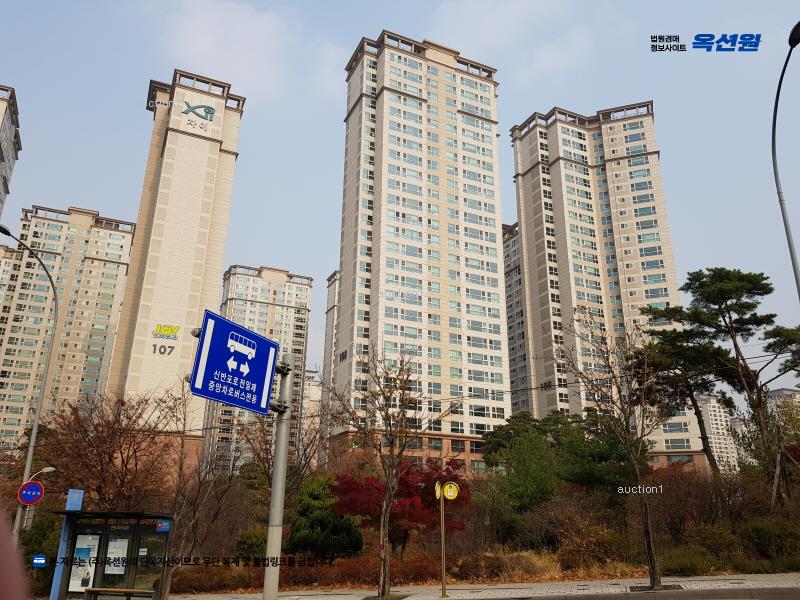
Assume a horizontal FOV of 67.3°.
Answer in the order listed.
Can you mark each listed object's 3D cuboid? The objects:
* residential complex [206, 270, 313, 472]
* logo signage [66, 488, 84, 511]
[{"bbox_3d":[-49.632,28.530,212.124,29.800,78.700,15.000,9,-20,-24],"label":"residential complex"},{"bbox_3d":[-9.351,5.761,17.326,0.450,0.570,0.100,2,-18,-5],"label":"logo signage"}]

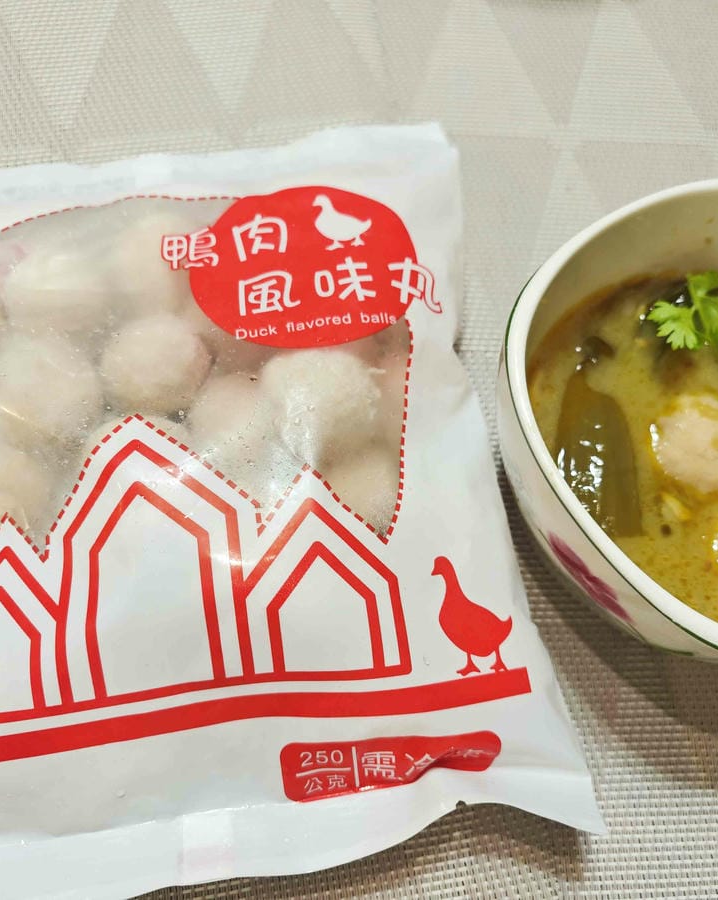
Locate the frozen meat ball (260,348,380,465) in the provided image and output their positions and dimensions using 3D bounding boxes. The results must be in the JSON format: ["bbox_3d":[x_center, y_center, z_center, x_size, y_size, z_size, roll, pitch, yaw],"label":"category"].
[{"bbox_3d":[-0.011,-0.012,0.222,0.033,0.033,0.033,0,70,-3],"label":"frozen meat ball"}]

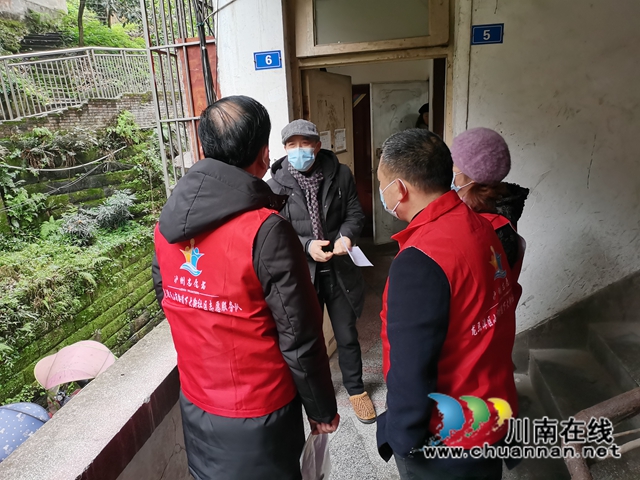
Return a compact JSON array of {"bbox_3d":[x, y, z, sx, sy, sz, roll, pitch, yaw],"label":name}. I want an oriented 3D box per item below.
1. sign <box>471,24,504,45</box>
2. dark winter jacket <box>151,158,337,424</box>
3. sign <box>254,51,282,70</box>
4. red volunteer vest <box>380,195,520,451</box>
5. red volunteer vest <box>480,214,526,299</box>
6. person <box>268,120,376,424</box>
[{"bbox_3d":[0.848,-1.038,2.522,0.154,0.093,0.012,1,17,14],"label":"sign"},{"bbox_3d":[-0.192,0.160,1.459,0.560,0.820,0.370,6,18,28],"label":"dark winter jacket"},{"bbox_3d":[-0.287,-0.997,2.774,0.154,0.093,0.012,1,17,14],"label":"sign"},{"bbox_3d":[0.376,0.200,1.490,0.320,0.700,0.480,13,22,43],"label":"red volunteer vest"},{"bbox_3d":[0.610,0.177,1.924,0.300,0.620,0.450,5,18,27],"label":"red volunteer vest"},{"bbox_3d":[0.031,0.206,2.600,0.520,1.630,0.420,-5,16,-8],"label":"person"}]

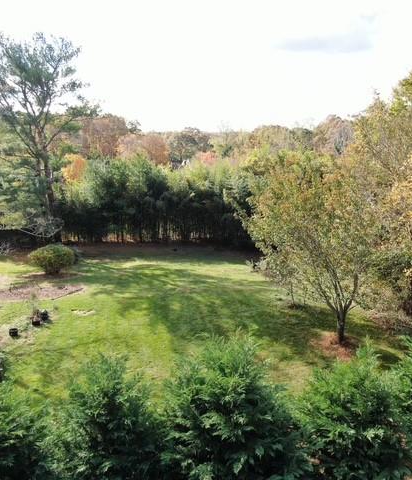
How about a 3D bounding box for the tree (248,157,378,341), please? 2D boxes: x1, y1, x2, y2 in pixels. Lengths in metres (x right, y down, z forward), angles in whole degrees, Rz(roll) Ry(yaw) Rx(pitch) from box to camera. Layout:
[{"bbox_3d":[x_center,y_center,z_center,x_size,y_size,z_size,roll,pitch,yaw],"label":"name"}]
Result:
[{"bbox_3d":[4.070,0.470,17.300,5.100,7.600,4.900,0,13,0],"label":"tree"}]

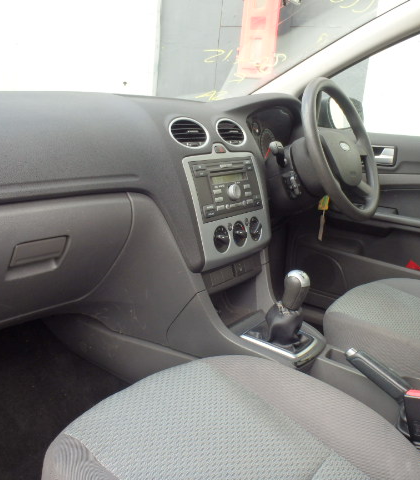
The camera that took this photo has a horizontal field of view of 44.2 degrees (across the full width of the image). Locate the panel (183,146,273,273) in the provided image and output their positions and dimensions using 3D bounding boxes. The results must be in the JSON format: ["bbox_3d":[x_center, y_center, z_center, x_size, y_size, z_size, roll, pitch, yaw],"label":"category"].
[{"bbox_3d":[0.030,-0.070,0.974,0.036,0.220,0.228,-9,4,36],"label":"panel"}]

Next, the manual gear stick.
[{"bbox_3d":[0.144,0.122,0.939,0.066,0.134,0.062,15,18,32],"label":"manual gear stick"}]

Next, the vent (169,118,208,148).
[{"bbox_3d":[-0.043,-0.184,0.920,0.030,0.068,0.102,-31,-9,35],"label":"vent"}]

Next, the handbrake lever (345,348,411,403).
[{"bbox_3d":[0.281,0.224,0.840,0.142,0.035,0.032,36,28,24],"label":"handbrake lever"}]

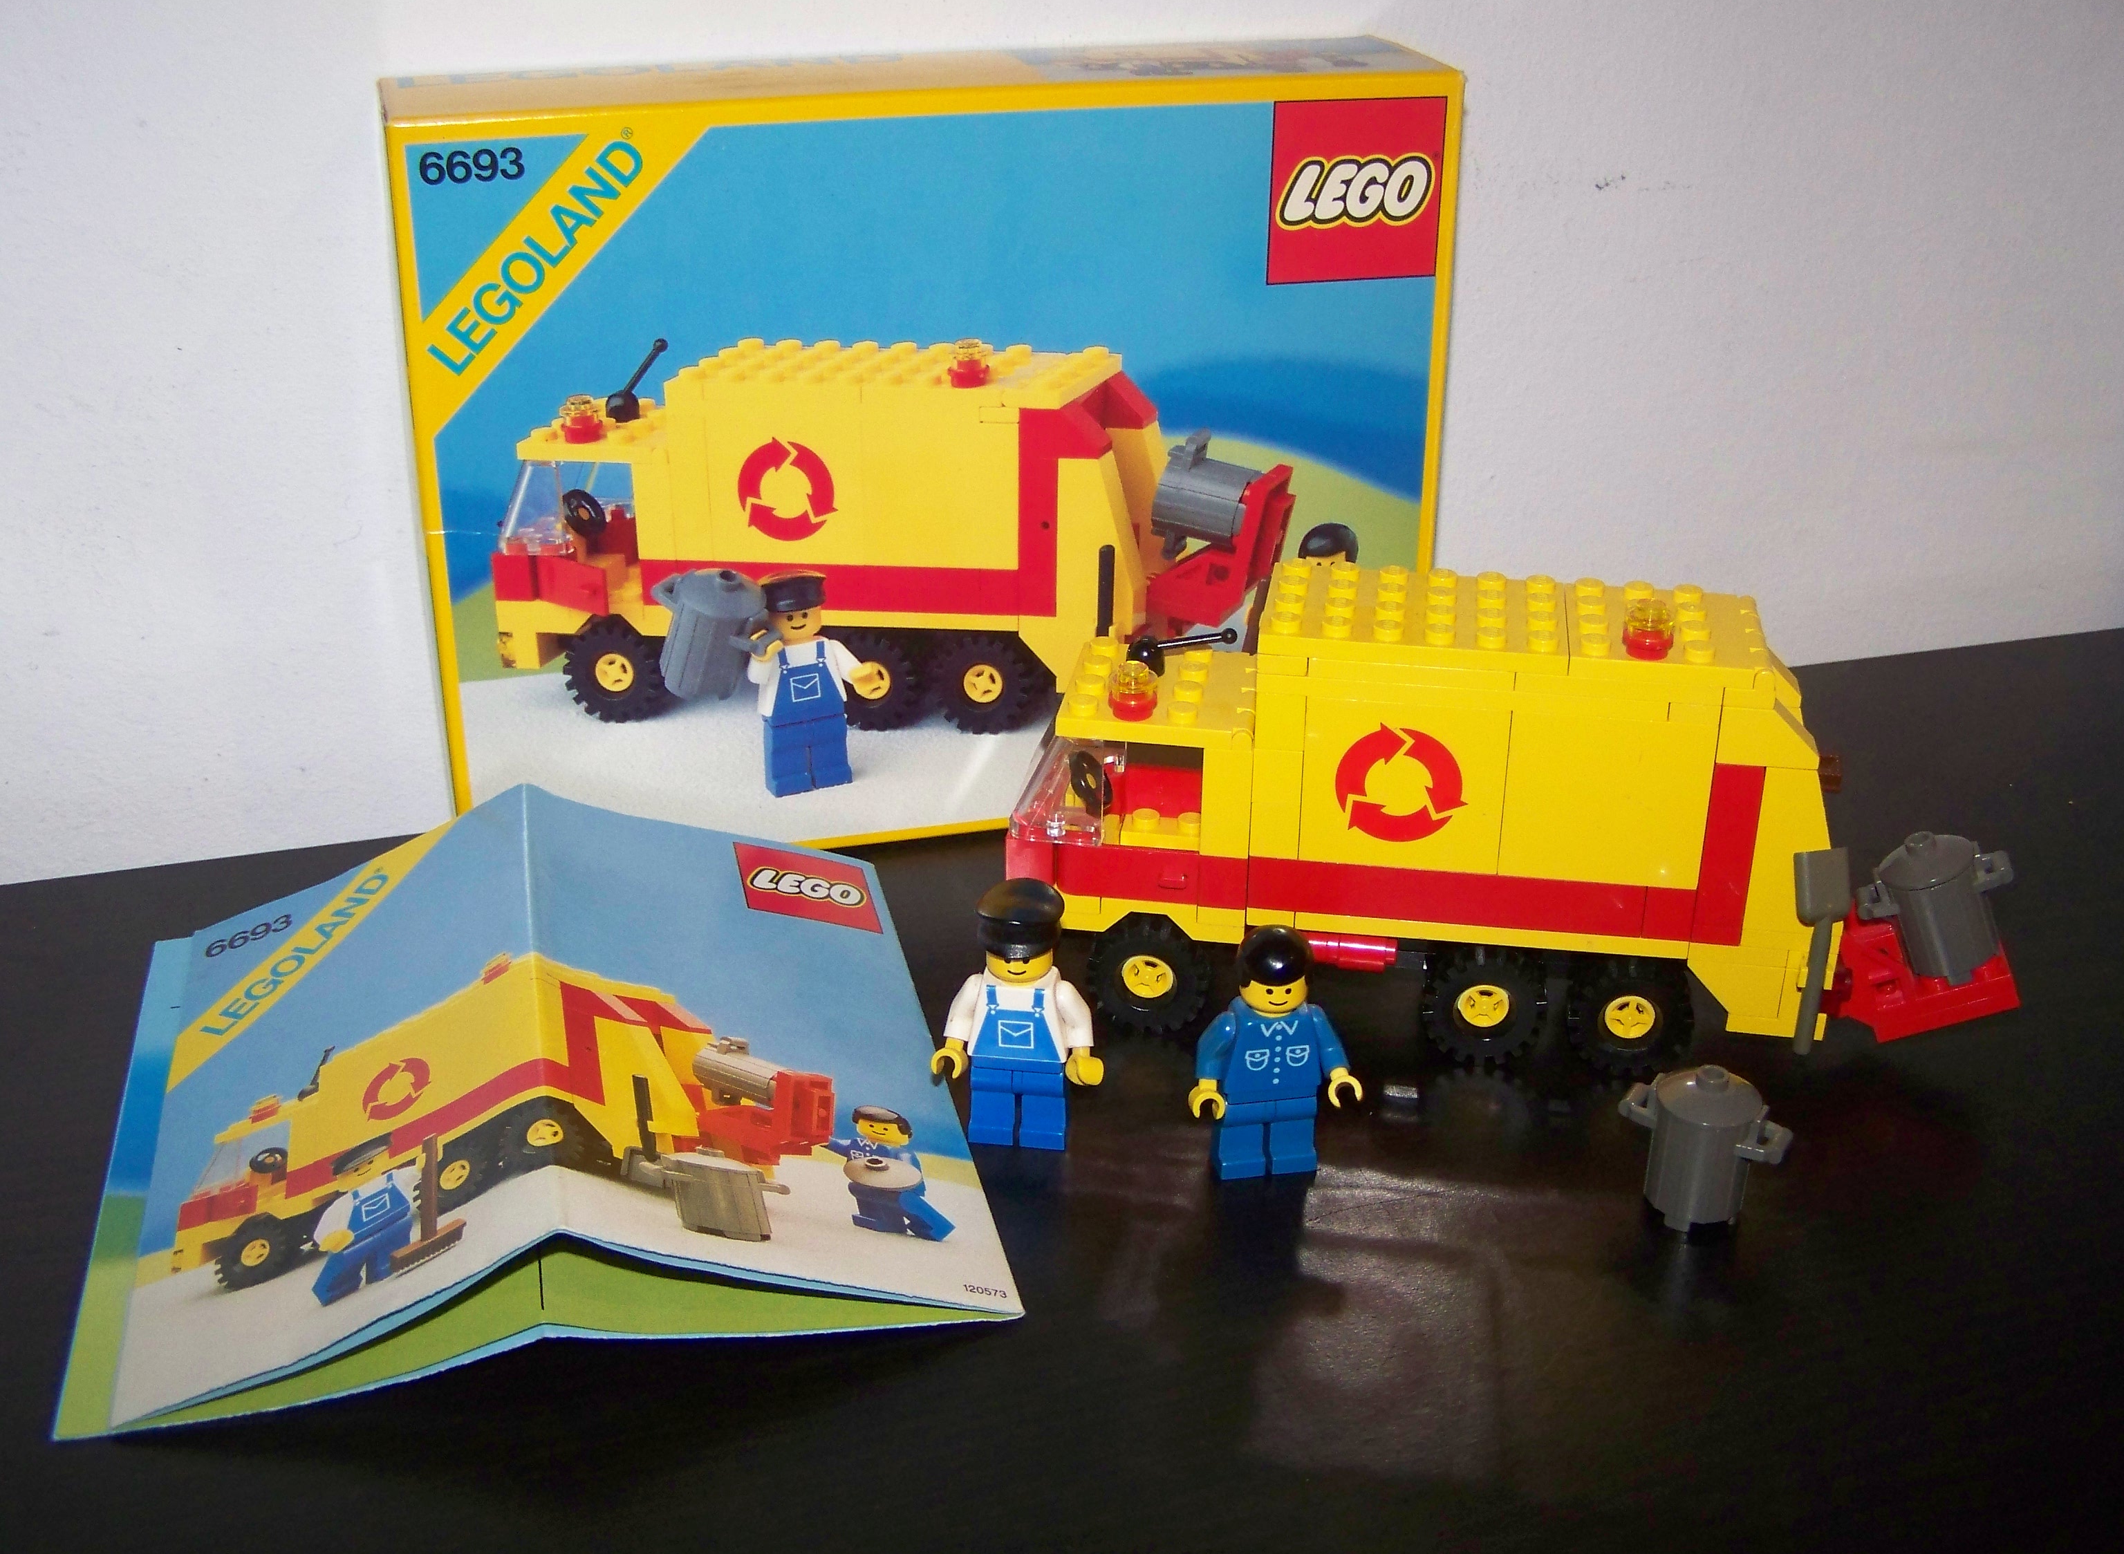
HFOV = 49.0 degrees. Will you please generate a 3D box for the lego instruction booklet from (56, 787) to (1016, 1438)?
[{"bbox_3d":[-0.085,0.042,0.374,0.132,0.024,0.139,-5,26,-12],"label":"lego instruction booklet"}]

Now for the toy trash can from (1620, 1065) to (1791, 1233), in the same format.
[{"bbox_3d":[0.096,0.054,0.351,0.025,0.024,0.016,9,27,18],"label":"toy trash can"}]

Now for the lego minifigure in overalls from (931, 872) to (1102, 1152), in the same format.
[{"bbox_3d":[-0.006,0.037,0.363,0.027,0.043,0.014,4,26,7],"label":"lego minifigure in overalls"}]

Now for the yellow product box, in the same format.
[{"bbox_3d":[-0.025,-0.063,0.456,0.193,0.143,0.047,-7,26,-15],"label":"yellow product box"}]

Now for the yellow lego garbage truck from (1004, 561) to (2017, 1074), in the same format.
[{"bbox_3d":[0.076,0.004,0.389,0.166,0.082,0.040,4,26,8],"label":"yellow lego garbage truck"}]

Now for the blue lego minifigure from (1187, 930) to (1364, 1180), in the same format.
[{"bbox_3d":[0.032,0.042,0.356,0.026,0.041,0.013,-4,26,-8],"label":"blue lego minifigure"}]

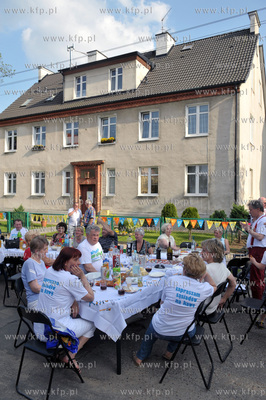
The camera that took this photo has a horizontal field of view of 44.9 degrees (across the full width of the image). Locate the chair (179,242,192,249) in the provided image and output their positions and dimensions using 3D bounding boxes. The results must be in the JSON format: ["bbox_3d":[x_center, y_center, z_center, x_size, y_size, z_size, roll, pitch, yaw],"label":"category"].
[{"bbox_3d":[1.240,1.365,7.285,0.450,0.770,0.470,1,0,18],"label":"chair"}]

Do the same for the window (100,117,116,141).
[{"bbox_3d":[-1.427,-3.995,18.400,1.121,1.605,0.150,1,0,28],"label":"window"}]

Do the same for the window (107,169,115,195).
[{"bbox_3d":[-1.215,-1.000,18.249,0.527,1.533,0.150,1,0,28],"label":"window"}]

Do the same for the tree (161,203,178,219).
[{"bbox_3d":[1.660,0.870,14.400,0.760,1.560,0.760,1,0,28],"label":"tree"}]

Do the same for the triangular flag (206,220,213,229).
[{"bbox_3d":[3.016,0.992,12.574,0.265,0.330,0.030,1,0,28],"label":"triangular flag"}]

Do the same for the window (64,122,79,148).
[{"bbox_3d":[-3.895,-4.209,20.588,1.230,1.648,0.180,1,0,28],"label":"window"}]

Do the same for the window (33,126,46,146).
[{"bbox_3d":[-6.300,-4.245,21.893,1.238,1.593,0.180,1,0,28],"label":"window"}]

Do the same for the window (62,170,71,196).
[{"bbox_3d":[-4.214,-1.060,20.721,0.662,1.630,0.180,1,0,28],"label":"window"}]

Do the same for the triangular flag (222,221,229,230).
[{"bbox_3d":[3.075,0.879,10.694,0.225,0.280,0.020,1,0,28],"label":"triangular flag"}]

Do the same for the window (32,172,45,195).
[{"bbox_3d":[-6.056,-1.040,20.810,1.166,1.513,0.150,1,0,28],"label":"window"}]

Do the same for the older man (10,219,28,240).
[{"bbox_3d":[-2.571,1.073,7.097,0.560,1.280,0.750,1,0,7],"label":"older man"}]

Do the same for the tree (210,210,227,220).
[{"bbox_3d":[3.586,1.049,13.496,0.720,1.200,0.720,1,0,28],"label":"tree"}]

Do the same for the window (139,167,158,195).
[{"bbox_3d":[0.916,-1.047,17.937,1.214,1.639,0.180,1,0,28],"label":"window"}]

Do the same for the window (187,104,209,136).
[{"bbox_3d":[3.193,-3.920,15.955,1.146,1.575,0.150,1,0,28],"label":"window"}]

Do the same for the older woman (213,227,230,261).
[{"bbox_3d":[1.770,1.100,6.650,0.660,1.180,0.460,1,0,-44],"label":"older woman"}]

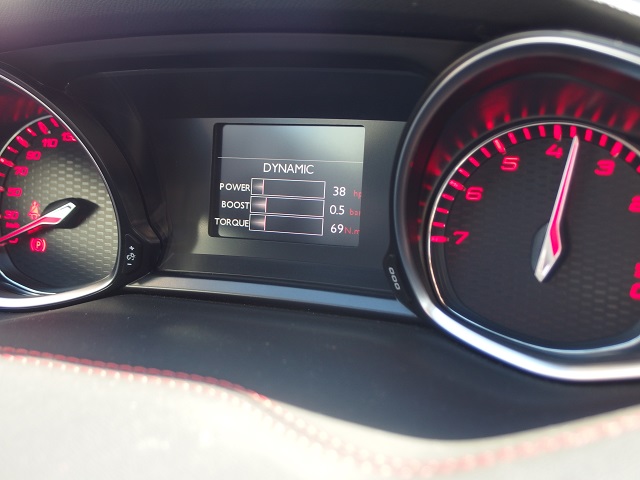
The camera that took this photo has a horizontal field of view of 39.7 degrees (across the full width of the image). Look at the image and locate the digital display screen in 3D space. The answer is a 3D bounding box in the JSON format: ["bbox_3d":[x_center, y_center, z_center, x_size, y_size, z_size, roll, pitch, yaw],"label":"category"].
[{"bbox_3d":[-0.015,-0.026,0.410,0.074,0.054,0.010,3,2,17],"label":"digital display screen"}]

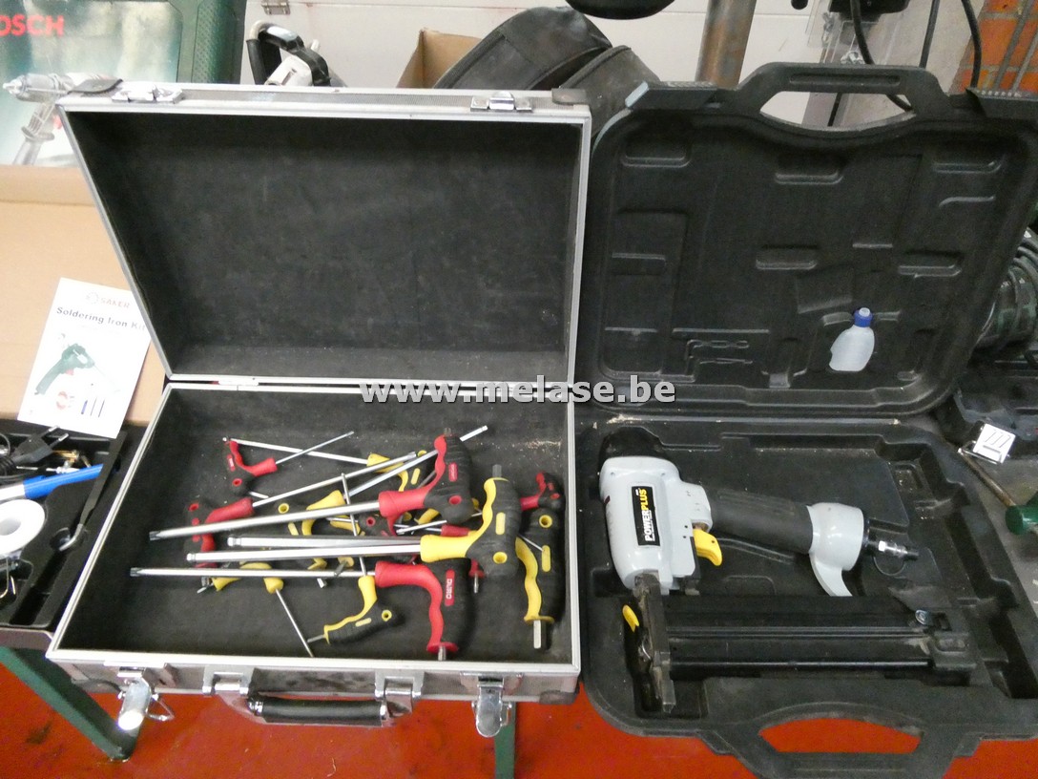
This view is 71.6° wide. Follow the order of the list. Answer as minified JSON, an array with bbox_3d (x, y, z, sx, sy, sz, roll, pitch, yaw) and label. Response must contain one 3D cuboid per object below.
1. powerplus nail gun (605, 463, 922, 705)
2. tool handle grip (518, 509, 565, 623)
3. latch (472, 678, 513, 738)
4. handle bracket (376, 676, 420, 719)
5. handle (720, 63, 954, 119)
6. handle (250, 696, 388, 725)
[{"bbox_3d":[0.230,0.167,0.657,0.297,0.061,0.247,1,48,1],"label":"powerplus nail gun"},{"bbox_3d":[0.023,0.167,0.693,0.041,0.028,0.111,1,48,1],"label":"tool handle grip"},{"bbox_3d":[-0.023,0.258,0.583,0.032,0.034,0.036,1,48,1],"label":"latch"},{"bbox_3d":[-0.102,0.259,0.604,0.036,0.054,0.019,1,48,1],"label":"handle bracket"},{"bbox_3d":[0.257,-0.246,0.592,0.182,0.039,0.024,1,36,1],"label":"handle"},{"bbox_3d":[-0.170,0.272,0.610,0.117,0.021,0.020,1,48,1],"label":"handle"}]

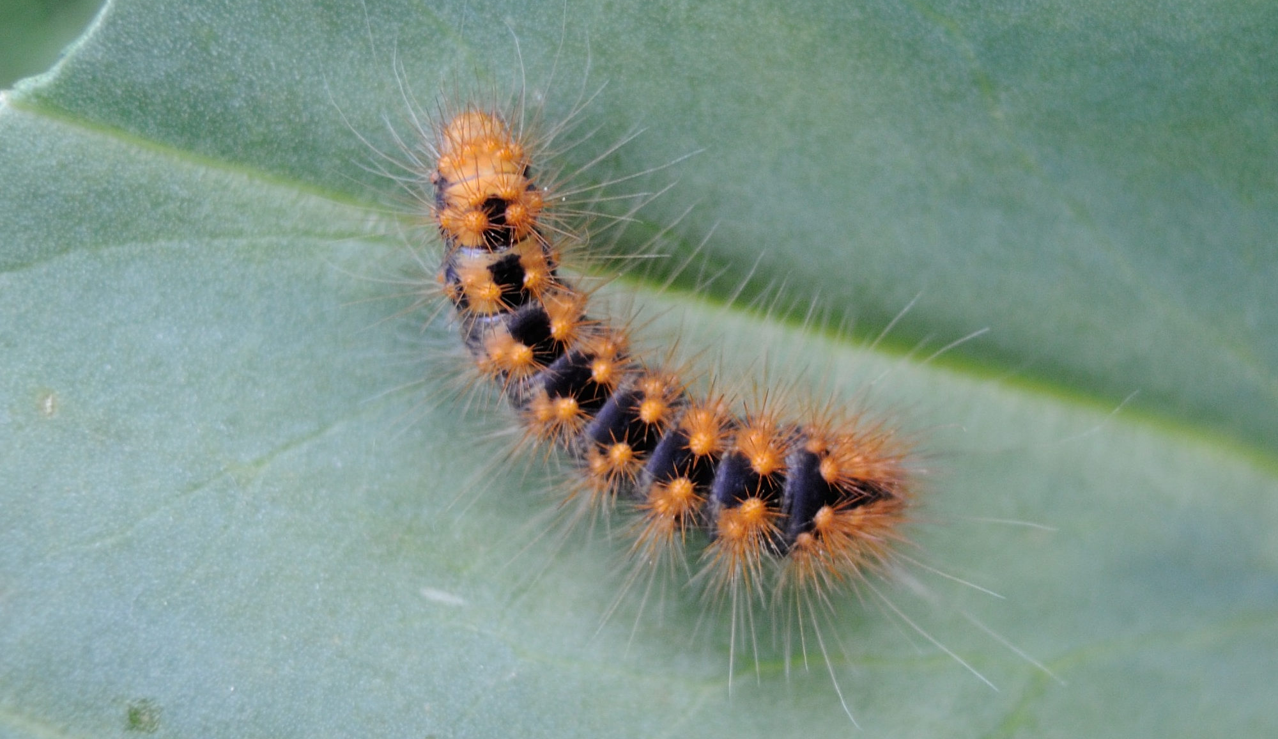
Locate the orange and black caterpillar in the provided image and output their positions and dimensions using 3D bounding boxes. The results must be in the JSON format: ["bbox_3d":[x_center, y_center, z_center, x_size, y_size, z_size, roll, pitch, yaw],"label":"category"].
[{"bbox_3d":[0.000,0.000,0.063,0.037,0.008,0.015,43,82,8],"label":"orange and black caterpillar"}]

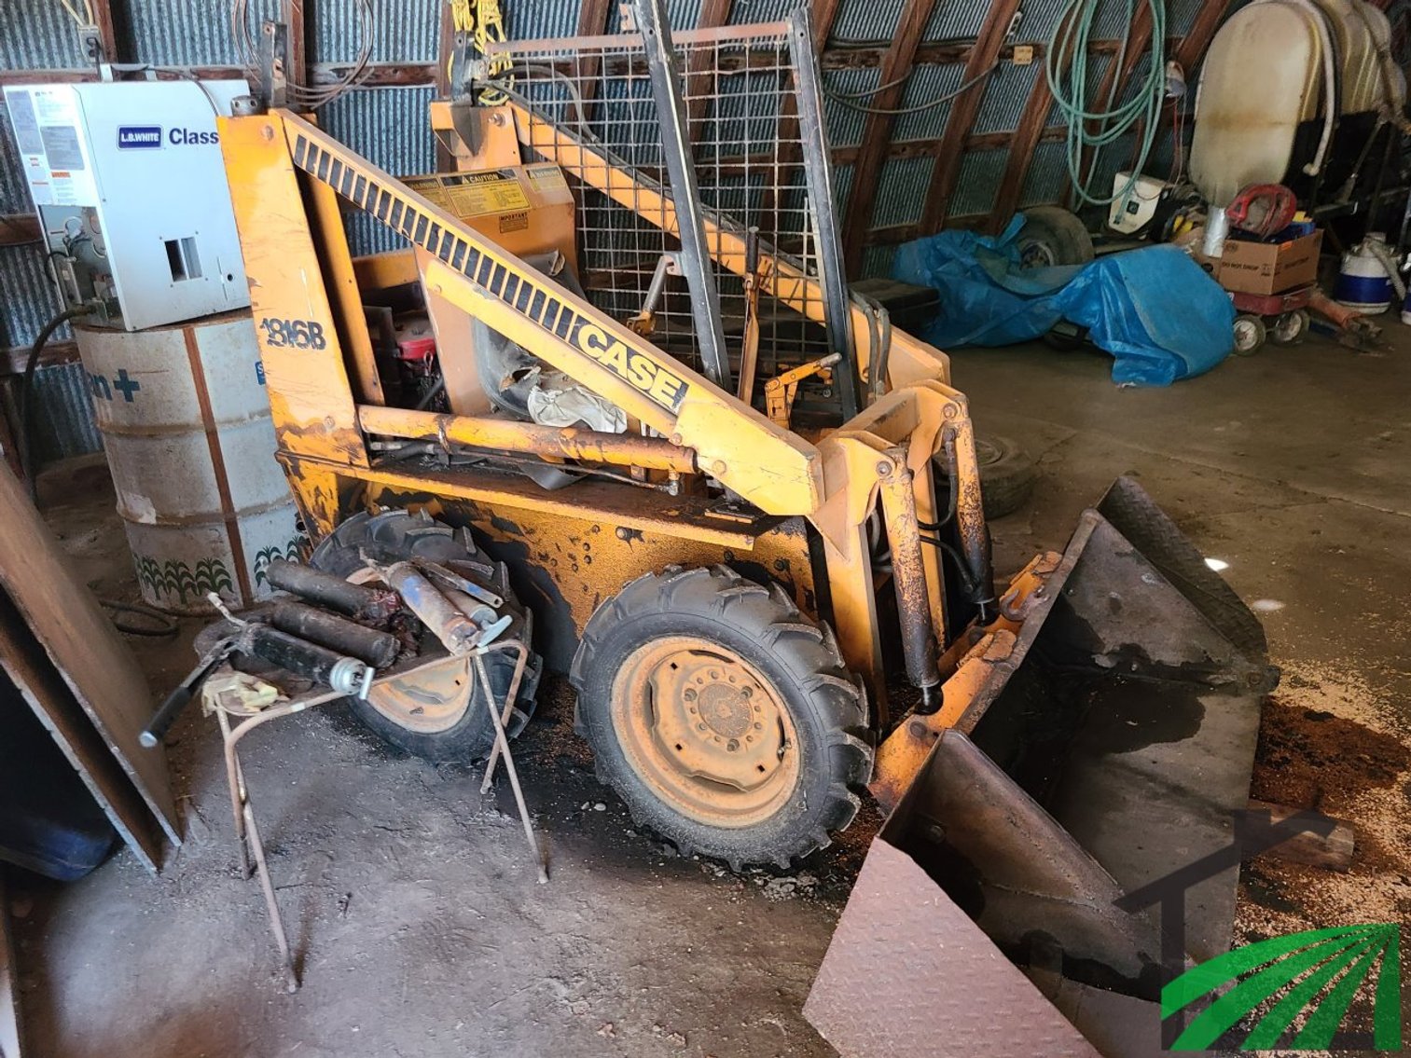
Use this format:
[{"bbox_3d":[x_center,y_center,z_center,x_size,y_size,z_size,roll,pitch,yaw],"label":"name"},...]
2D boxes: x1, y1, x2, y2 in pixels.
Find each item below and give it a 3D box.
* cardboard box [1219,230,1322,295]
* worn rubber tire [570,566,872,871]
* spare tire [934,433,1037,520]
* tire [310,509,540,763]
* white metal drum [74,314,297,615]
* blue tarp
[{"bbox_3d":[3.151,-1.493,5.895,0.490,0.265,0.285,-17,26,-32],"label":"cardboard box"},{"bbox_3d":[0.021,0.371,2.083,0.605,0.605,0.150,9,25,28],"label":"worn rubber tire"},{"bbox_3d":[0.940,-0.209,4.011,0.600,0.187,0.600,-3,22,0],"label":"spare tire"},{"bbox_3d":[-0.659,0.257,2.452,0.605,0.605,0.150,9,24,27],"label":"tire"},{"bbox_3d":[-1.627,-0.261,3.489,0.595,0.890,0.595,-13,24,-24],"label":"white metal drum"},{"bbox_3d":[1.999,-1.346,6.086,1.820,0.680,1.300,8,24,26],"label":"blue tarp"}]

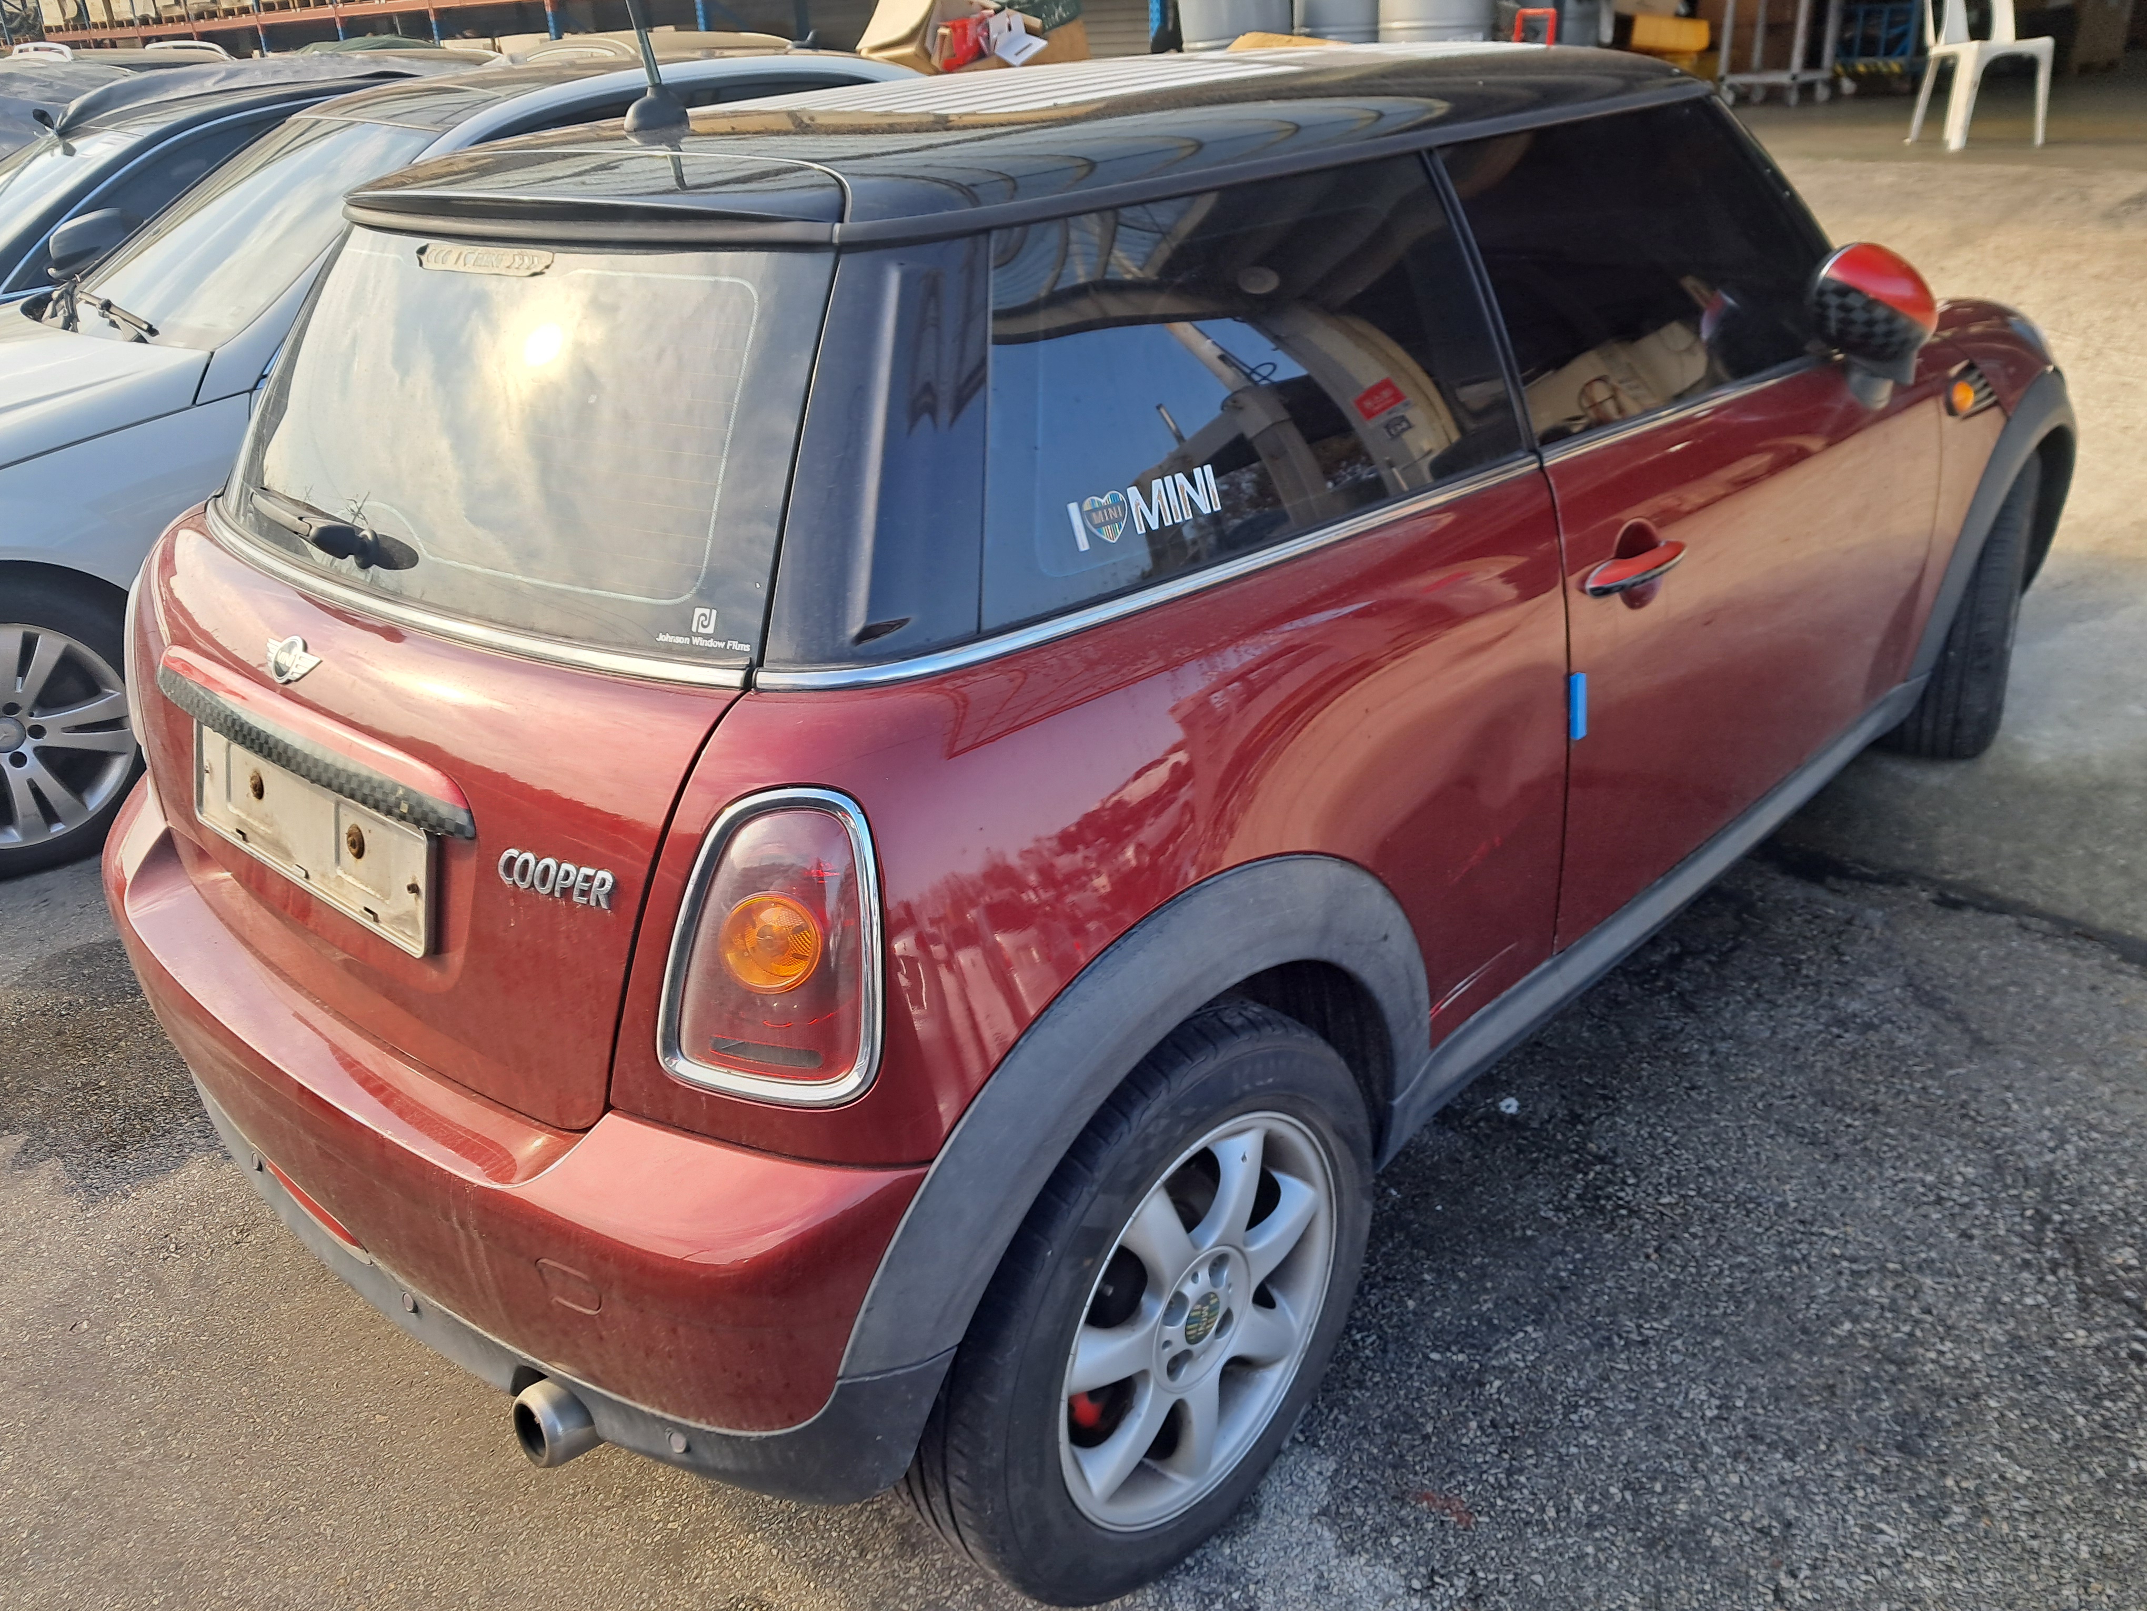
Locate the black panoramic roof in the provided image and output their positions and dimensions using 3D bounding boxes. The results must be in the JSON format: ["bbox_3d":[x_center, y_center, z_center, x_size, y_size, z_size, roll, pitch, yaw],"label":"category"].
[{"bbox_3d":[-0.037,-0.903,2.244,1.150,0.125,1.640,18,34,40],"label":"black panoramic roof"}]

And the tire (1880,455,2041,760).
[{"bbox_3d":[1.748,-0.401,3.304,0.200,0.615,0.615,10,29,29],"label":"tire"}]

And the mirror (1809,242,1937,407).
[{"bbox_3d":[1.129,-0.673,2.364,0.155,0.235,0.200,11,29,30],"label":"mirror"}]

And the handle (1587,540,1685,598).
[{"bbox_3d":[0.675,-0.287,2.006,0.060,0.050,0.245,18,34,40],"label":"handle"}]

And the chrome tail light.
[{"bbox_3d":[-0.246,0.106,1.411,0.200,0.260,0.100,2,13,15],"label":"chrome tail light"}]

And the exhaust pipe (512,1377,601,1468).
[{"bbox_3d":[-0.491,0.595,1.651,0.083,0.083,0.110,18,34,40],"label":"exhaust pipe"}]

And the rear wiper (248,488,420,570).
[{"bbox_3d":[-0.797,-0.292,1.787,0.370,0.065,0.055,18,-2,40],"label":"rear wiper"}]

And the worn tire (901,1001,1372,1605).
[{"bbox_3d":[0.065,0.490,1.736,0.200,0.615,0.615,18,34,40],"label":"worn tire"}]

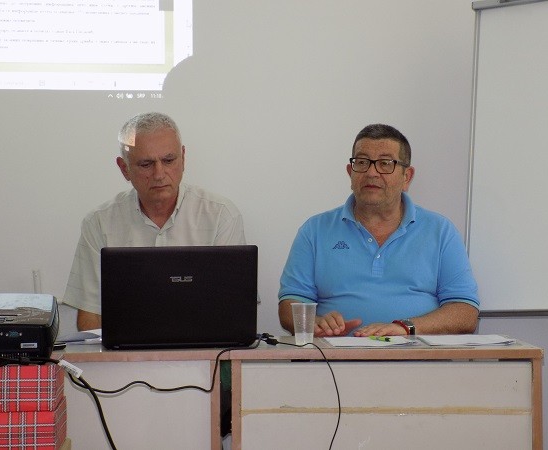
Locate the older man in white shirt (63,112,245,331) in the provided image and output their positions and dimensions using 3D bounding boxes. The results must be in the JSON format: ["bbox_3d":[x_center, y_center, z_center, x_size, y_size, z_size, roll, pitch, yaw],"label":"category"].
[{"bbox_3d":[-0.303,0.365,3.610,0.540,1.330,0.720,0,-1,-6],"label":"older man in white shirt"}]

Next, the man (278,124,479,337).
[{"bbox_3d":[0.284,0.375,3.670,0.560,1.310,0.720,0,-1,3],"label":"man"}]

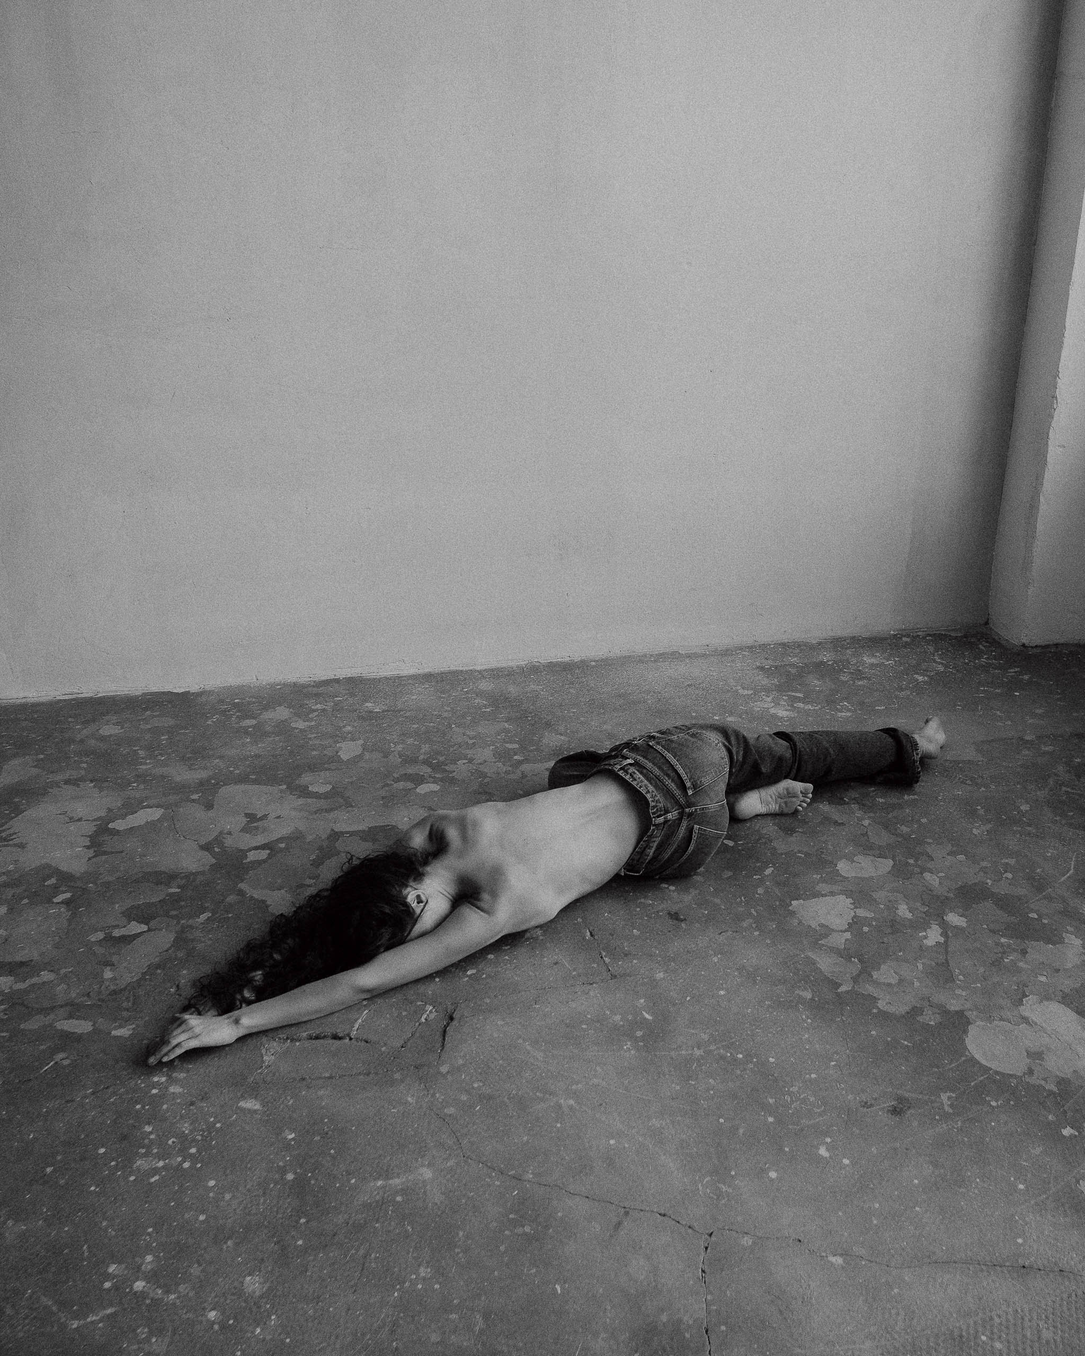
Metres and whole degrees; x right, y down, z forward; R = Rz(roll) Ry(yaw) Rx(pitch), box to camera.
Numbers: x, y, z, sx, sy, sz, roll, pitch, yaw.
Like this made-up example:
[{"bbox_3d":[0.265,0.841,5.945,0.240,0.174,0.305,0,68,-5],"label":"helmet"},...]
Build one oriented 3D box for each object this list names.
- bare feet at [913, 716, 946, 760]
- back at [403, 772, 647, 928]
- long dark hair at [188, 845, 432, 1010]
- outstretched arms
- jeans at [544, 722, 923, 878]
[{"bbox_3d":[1.097,0.154,3.396,0.097,0.087,0.194,-4,36,-11],"label":"bare feet"},{"bbox_3d":[-0.061,0.340,2.603,0.469,0.235,0.367,-13,22,-36],"label":"back"},{"bbox_3d":[-0.444,0.469,2.262,0.490,0.194,0.245,-13,22,-36],"label":"long dark hair"},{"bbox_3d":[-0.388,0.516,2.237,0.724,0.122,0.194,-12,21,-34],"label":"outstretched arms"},{"bbox_3d":[0.504,0.168,3.063,0.969,0.286,0.592,-10,20,-28],"label":"jeans"}]

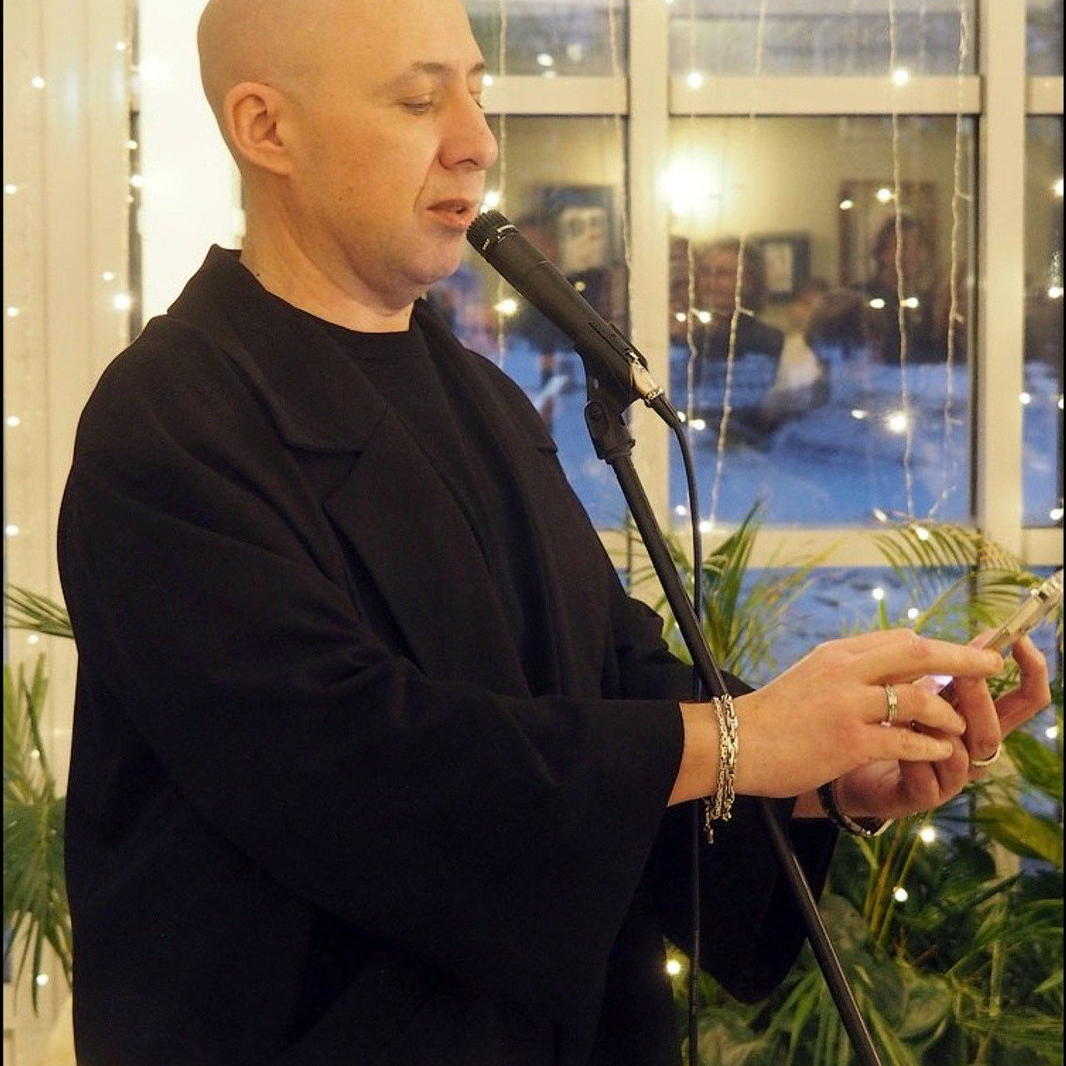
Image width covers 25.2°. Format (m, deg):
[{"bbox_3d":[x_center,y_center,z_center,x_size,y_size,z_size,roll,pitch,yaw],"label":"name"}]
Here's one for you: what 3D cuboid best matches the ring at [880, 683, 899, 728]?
[{"bbox_3d":[0.218,0.106,1.460,0.006,0.025,0.025,8,0,-13],"label":"ring"}]

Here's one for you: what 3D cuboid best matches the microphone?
[{"bbox_3d":[0.031,-0.156,1.745,0.212,0.034,0.033,47,18,15],"label":"microphone"}]

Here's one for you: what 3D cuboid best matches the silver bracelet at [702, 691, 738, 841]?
[{"bbox_3d":[0.117,0.148,1.500,0.022,0.090,0.055,0,2,-10],"label":"silver bracelet"}]

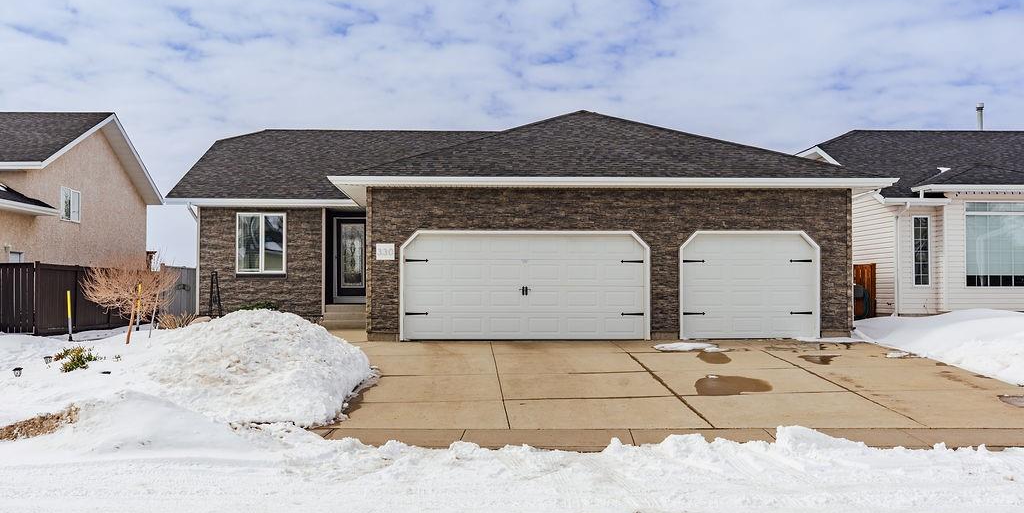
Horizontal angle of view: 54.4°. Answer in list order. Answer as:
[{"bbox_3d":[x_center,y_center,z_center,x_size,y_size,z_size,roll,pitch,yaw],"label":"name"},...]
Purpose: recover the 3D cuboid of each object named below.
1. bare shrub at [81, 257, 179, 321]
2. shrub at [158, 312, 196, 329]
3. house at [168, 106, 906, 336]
[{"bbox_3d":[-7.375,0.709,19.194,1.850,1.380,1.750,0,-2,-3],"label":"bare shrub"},{"bbox_3d":[-7.416,1.447,22.071,0.880,0.460,0.780,0,-2,-3],"label":"shrub"},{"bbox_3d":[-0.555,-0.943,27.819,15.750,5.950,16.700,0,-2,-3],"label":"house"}]

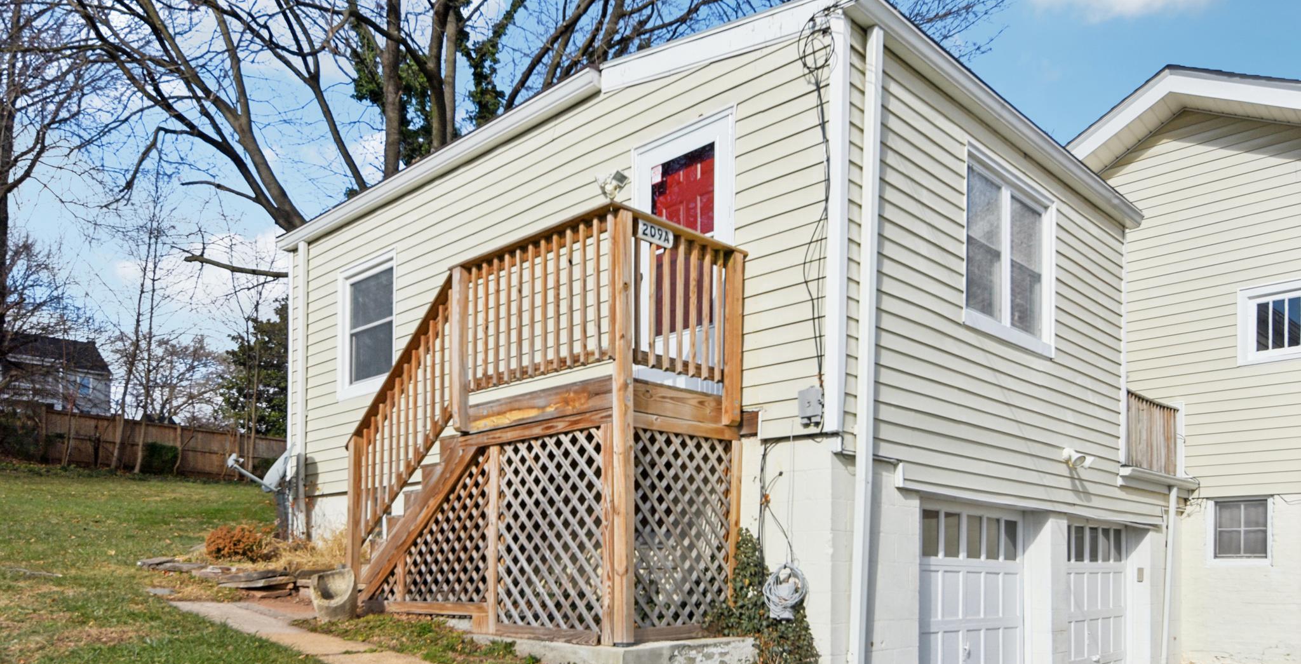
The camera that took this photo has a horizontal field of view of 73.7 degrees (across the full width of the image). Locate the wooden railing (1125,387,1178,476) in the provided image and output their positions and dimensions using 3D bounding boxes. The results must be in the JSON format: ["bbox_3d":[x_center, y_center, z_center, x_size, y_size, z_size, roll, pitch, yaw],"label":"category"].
[{"bbox_3d":[5.920,1.250,10.200,0.100,0.880,1.950,-7,-12,41],"label":"wooden railing"}]

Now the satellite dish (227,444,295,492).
[{"bbox_3d":[-4.500,1.580,10.100,0.750,0.580,0.580,3,-9,-17],"label":"satellite dish"}]

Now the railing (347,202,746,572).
[{"bbox_3d":[-1.030,0.600,6.920,3.550,2.400,1.220,-7,-12,41],"label":"railing"}]

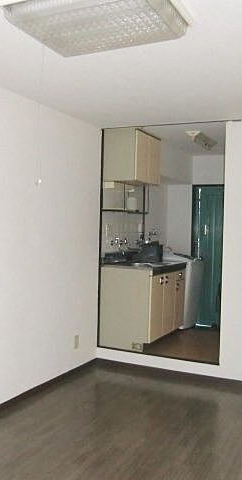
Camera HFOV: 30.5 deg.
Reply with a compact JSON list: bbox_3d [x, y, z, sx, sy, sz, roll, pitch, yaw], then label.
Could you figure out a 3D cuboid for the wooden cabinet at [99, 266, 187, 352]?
[{"bbox_3d":[0.292,0.683,4.953,0.527,0.831,1.085,2,1,27],"label":"wooden cabinet"}]

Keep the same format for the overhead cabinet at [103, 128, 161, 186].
[{"bbox_3d":[0.145,-0.859,4.780,0.340,0.507,0.656,2,1,27],"label":"overhead cabinet"}]

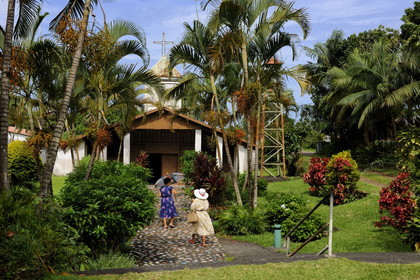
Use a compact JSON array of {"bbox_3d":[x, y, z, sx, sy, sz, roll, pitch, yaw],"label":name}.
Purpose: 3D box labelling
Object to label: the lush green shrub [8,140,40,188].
[{"bbox_3d":[-10.300,1.550,26.000,2.100,2.700,2.000,0,1,0],"label":"lush green shrub"}]

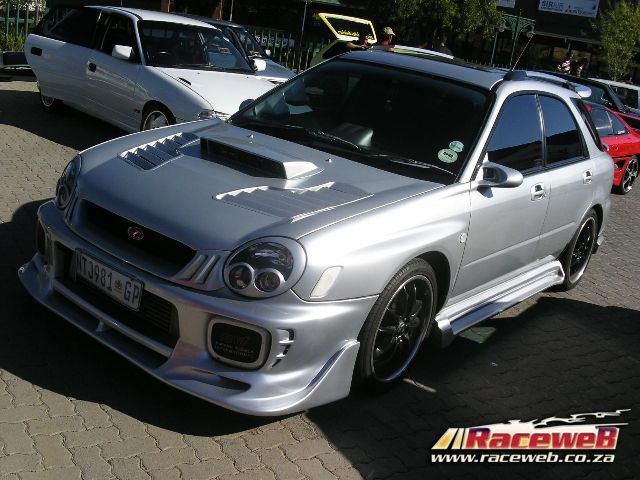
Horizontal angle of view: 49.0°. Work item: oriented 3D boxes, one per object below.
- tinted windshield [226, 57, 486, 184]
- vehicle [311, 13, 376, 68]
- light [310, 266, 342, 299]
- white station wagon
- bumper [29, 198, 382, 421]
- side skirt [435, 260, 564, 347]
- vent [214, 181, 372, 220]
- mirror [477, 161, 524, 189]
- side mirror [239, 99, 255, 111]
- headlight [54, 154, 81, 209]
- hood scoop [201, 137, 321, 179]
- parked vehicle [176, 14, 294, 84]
[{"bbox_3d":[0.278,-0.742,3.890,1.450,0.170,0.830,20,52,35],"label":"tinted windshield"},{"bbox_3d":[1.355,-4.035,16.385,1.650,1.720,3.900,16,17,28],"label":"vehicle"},{"bbox_3d":[0.024,0.157,2.644,0.140,0.120,0.045,0,18,-31],"label":"light"},{"bbox_3d":[-1.856,-1.942,8.354,1.710,1.410,4.100,-8,23,-44],"label":"white station wagon"},{"bbox_3d":[-0.661,0.220,3.098,1.770,0.480,0.640,20,19,35],"label":"bumper"},{"bbox_3d":[1.093,0.333,4.093,0.170,0.210,1.620,20,19,35],"label":"side skirt"},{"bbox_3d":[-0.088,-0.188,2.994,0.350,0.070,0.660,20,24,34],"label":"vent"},{"bbox_3d":[0.886,-0.322,3.432,0.220,0.130,0.140,20,19,34],"label":"mirror"},{"bbox_3d":[-0.447,-0.810,4.402,0.210,0.140,0.130,20,19,35],"label":"side mirror"},{"bbox_3d":[-1.147,-0.260,3.301,0.250,0.235,0.250,20,19,35],"label":"headlight"},{"bbox_3d":[-0.265,-0.389,3.332,0.540,0.105,0.380,20,19,34],"label":"hood scoop"},{"bbox_3d":[-1.970,-2.950,11.650,1.690,1.400,4.250,-8,23,-44],"label":"parked vehicle"}]

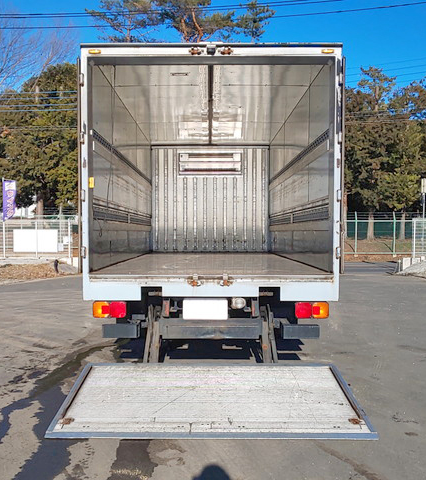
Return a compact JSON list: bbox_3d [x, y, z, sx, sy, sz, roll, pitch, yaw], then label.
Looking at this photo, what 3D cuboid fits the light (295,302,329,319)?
[{"bbox_3d":[0.930,0.660,3.455,0.310,0.155,0.080,0,2,-1],"label":"light"}]

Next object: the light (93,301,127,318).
[{"bbox_3d":[-0.960,0.655,3.455,0.310,0.155,0.080,0,2,-1],"label":"light"}]

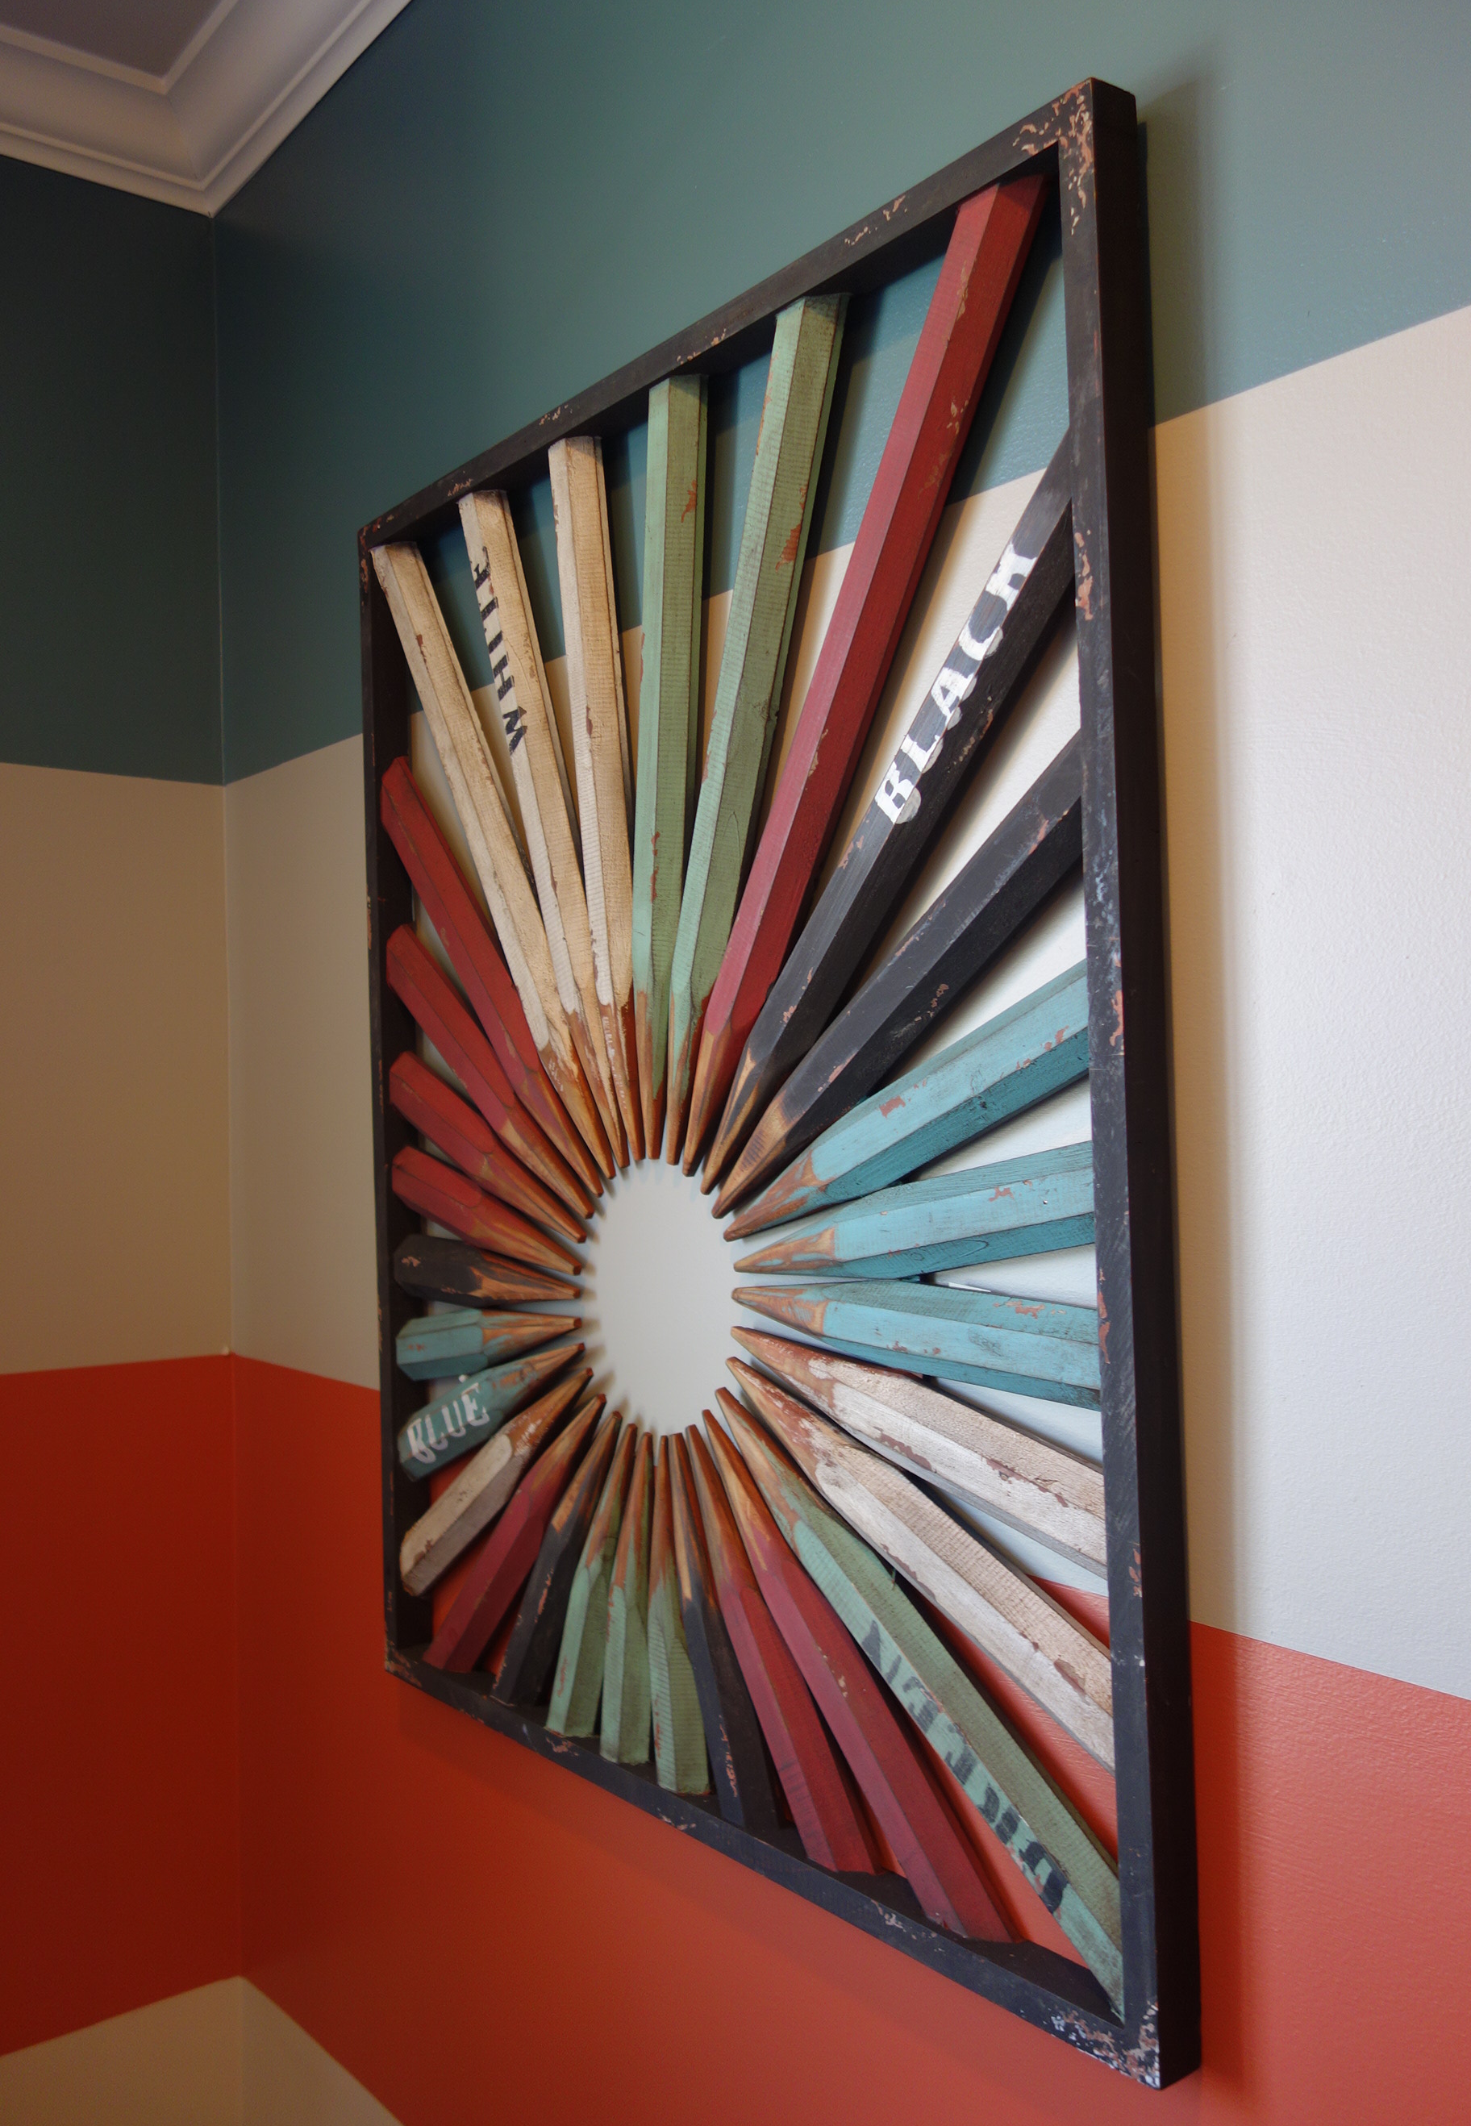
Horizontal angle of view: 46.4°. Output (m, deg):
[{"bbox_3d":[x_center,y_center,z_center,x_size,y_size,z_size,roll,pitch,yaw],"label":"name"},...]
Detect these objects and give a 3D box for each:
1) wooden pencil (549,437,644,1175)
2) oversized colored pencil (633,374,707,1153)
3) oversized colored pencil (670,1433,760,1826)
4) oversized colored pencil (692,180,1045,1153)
[{"bbox_3d":[-0.090,-0.187,1.205,0.035,0.512,0.053,-1,-7,-38],"label":"wooden pencil"},{"bbox_3d":[-0.044,-0.190,1.146,0.035,0.512,0.053,-1,6,-38],"label":"oversized colored pencil"},{"bbox_3d":[-0.012,0.365,1.117,0.035,0.245,0.053,-1,-20,-38],"label":"oversized colored pencil"},{"bbox_3d":[0.056,-0.193,1.018,0.035,0.608,0.053,-1,29,-38],"label":"oversized colored pencil"}]

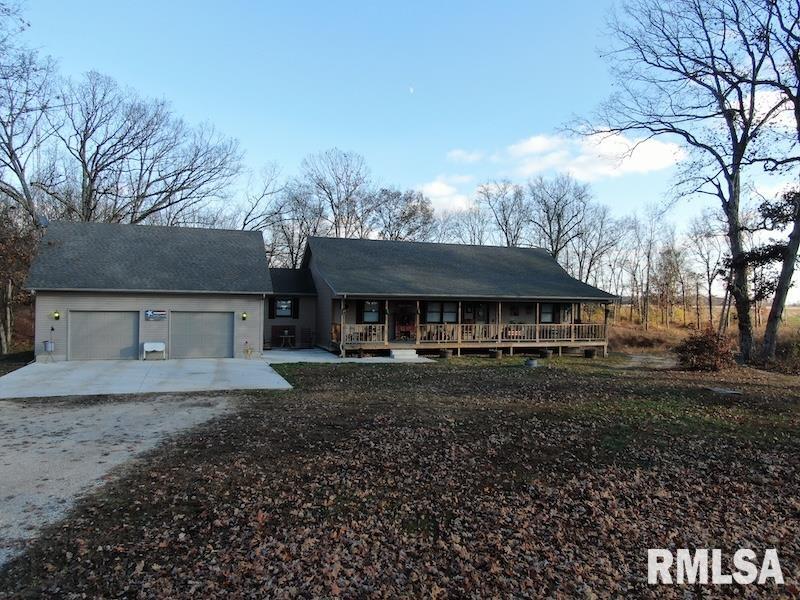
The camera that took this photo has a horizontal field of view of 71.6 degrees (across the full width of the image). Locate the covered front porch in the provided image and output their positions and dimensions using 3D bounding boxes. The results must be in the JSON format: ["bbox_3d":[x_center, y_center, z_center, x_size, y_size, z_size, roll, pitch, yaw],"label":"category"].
[{"bbox_3d":[3.934,1.418,29.005,14.950,2.900,2.650,1,0,-18],"label":"covered front porch"}]

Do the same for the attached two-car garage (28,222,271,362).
[{"bbox_3d":[-12.158,-0.560,28.863,10.020,6.500,8.750,1,0,-18],"label":"attached two-car garage"}]

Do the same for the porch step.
[{"bbox_3d":[0.245,2.566,26.220,1.280,0.420,0.650,1,0,-18],"label":"porch step"}]

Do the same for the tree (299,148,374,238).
[{"bbox_3d":[-6.163,-5.768,52.933,7.262,17.417,7.262,1,0,0],"label":"tree"}]

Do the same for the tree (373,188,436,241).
[{"bbox_3d":[0.334,-3.531,49.950,5.769,13.041,5.769,1,0,0],"label":"tree"}]

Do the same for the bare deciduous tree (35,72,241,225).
[{"bbox_3d":[-19.510,-7.058,40.925,15.226,19.518,15.226,1,0,0],"label":"bare deciduous tree"}]

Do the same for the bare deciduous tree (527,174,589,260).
[{"bbox_3d":[13.835,-3.978,48.945,5.477,14.217,5.477,1,0,0],"label":"bare deciduous tree"}]

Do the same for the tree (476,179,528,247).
[{"bbox_3d":[9.713,-4.247,52.943,4.968,14.726,4.968,1,0,0],"label":"tree"}]

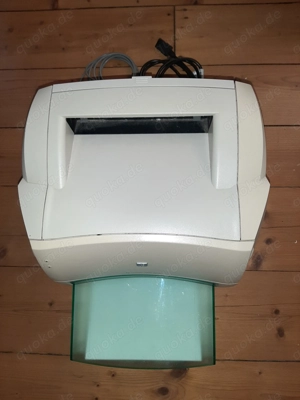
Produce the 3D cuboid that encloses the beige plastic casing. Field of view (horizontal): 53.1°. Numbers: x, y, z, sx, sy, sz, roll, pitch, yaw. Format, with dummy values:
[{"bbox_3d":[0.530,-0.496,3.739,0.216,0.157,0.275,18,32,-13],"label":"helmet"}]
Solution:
[{"bbox_3d":[-0.008,-0.006,0.525,0.415,0.240,0.345,0,88,3],"label":"beige plastic casing"}]

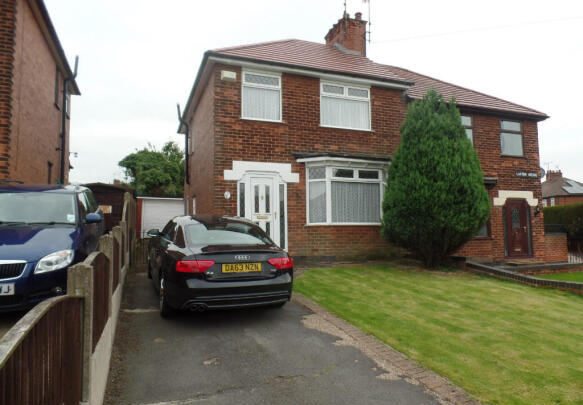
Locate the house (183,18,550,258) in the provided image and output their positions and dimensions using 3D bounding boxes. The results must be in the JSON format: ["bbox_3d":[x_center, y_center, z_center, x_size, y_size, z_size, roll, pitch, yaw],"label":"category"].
[{"bbox_3d":[2.264,-2.544,14.856,12.100,9.500,7.700,1,-5,-21],"label":"house"}]

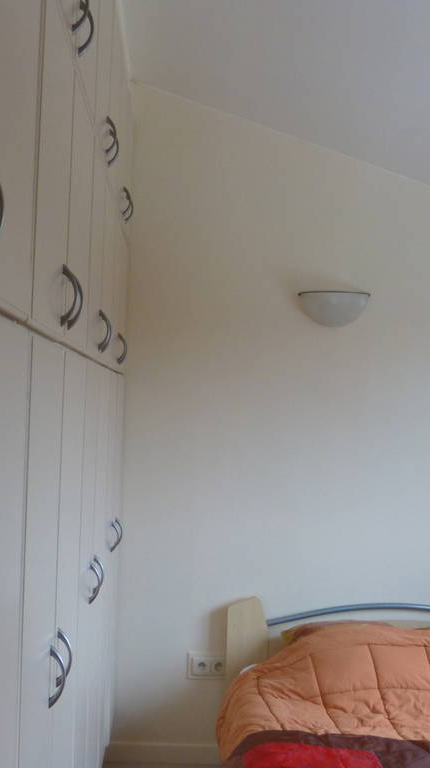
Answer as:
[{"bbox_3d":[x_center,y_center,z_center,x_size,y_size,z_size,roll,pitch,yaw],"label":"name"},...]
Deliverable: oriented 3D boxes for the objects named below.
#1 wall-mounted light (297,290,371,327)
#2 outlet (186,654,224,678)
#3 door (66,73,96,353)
[{"bbox_3d":[0.532,-0.330,3.295,0.325,0.150,0.130,2,-2,-3],"label":"wall-mounted light"},{"bbox_3d":[-0.026,1.243,3.265,0.190,0.115,0.025,2,-2,-3],"label":"outlet"},{"bbox_3d":[-0.320,-0.371,1.712,0.020,0.580,0.370,2,-2,-3],"label":"door"}]

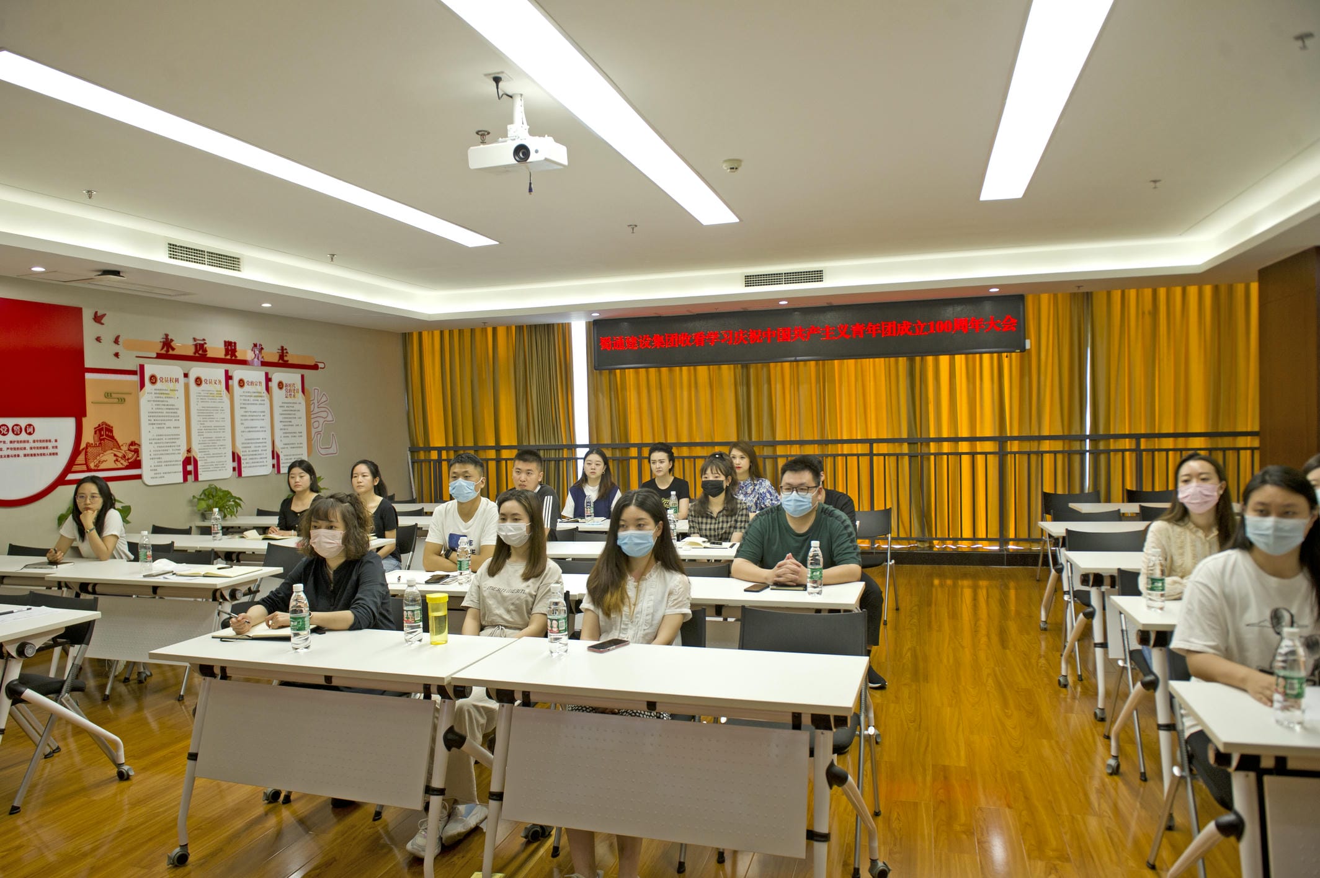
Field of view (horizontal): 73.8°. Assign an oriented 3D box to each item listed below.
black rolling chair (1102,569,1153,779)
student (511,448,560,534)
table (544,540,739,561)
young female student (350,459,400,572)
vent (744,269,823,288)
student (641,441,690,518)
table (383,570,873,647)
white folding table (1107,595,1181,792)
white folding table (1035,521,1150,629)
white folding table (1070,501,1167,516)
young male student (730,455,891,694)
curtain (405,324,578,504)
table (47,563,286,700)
[{"bbox_3d":[2.243,0.979,3.733,0.500,0.790,0.580,-1,1,14],"label":"black rolling chair"},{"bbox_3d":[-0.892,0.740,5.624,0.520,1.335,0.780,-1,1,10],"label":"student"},{"bbox_3d":[-0.046,1.035,5.331,1.250,0.745,0.500,-1,1,18],"label":"table"},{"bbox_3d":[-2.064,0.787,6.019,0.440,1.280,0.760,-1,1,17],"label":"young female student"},{"bbox_3d":[1.158,-1.509,8.276,0.770,0.130,0.040,-1,1,17],"label":"vent"},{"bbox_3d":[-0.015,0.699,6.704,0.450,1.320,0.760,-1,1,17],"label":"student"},{"bbox_3d":[-0.270,1.063,4.258,2.440,0.745,0.500,-1,1,17],"label":"table"},{"bbox_3d":[2.387,1.023,3.250,1.200,0.745,0.500,-1,1,17],"label":"white folding table"},{"bbox_3d":[3.147,0.950,5.704,1.200,0.745,0.520,-1,1,17],"label":"white folding table"},{"bbox_3d":[3.897,0.904,6.837,1.210,0.745,0.500,-1,1,17],"label":"white folding table"},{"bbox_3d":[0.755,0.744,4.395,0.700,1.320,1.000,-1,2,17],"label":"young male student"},{"bbox_3d":[-1.969,-0.038,10.290,2.120,2.540,0.160,-1,1,17],"label":"curtain"},{"bbox_3d":[-2.735,1.110,4.894,1.200,0.745,0.500,-1,1,18],"label":"table"}]

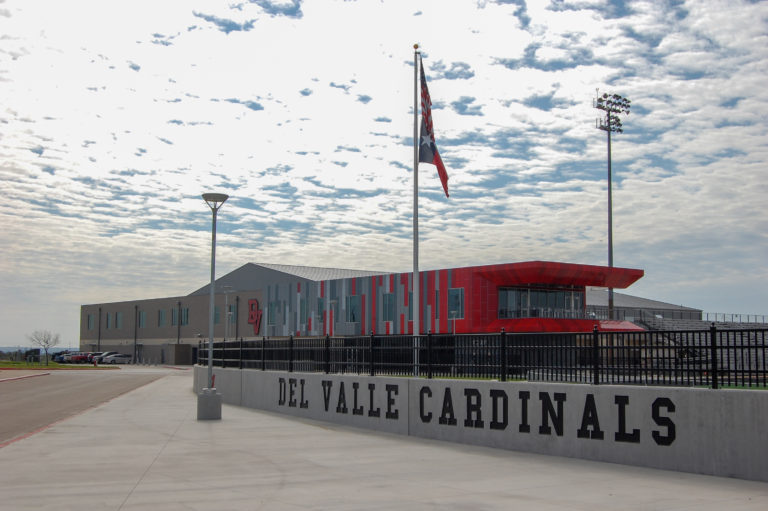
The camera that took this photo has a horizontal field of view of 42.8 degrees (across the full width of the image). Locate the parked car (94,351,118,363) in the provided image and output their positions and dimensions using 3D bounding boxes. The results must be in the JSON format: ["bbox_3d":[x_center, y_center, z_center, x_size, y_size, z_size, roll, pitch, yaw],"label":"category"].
[{"bbox_3d":[-41.755,15.607,149.178,4.600,1.700,1.850,5,-7,-40],"label":"parked car"}]

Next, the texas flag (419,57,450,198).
[{"bbox_3d":[1.625,-4.118,31.548,1.012,4.489,0.450,0,-6,0],"label":"texas flag"}]

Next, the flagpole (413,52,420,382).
[{"bbox_3d":[1.038,-1.321,31.275,0.180,11.100,0.180,0,-6,0],"label":"flagpole"}]

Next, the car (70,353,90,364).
[{"bbox_3d":[-47.444,16.367,156.135,4.800,1.750,1.900,5,-7,-40],"label":"car"}]

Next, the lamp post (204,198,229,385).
[{"bbox_3d":[-4.277,0.858,24.531,0.620,4.896,0.620,0,-6,0],"label":"lamp post"}]

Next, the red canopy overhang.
[{"bbox_3d":[17.663,2.305,97.511,16.200,1.900,8.000,5,-7,-40],"label":"red canopy overhang"}]

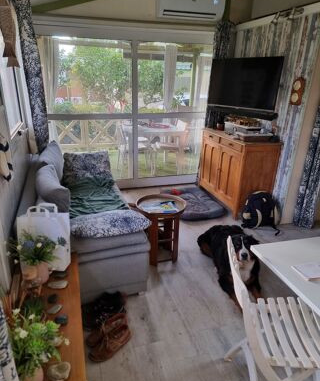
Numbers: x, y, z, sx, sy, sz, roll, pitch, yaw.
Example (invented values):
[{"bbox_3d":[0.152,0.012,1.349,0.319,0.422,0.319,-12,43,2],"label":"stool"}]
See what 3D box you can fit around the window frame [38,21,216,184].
[{"bbox_3d":[-0.353,-0.963,4.071,2.262,1.959,0.100,-5,22,-16],"label":"window frame"}]

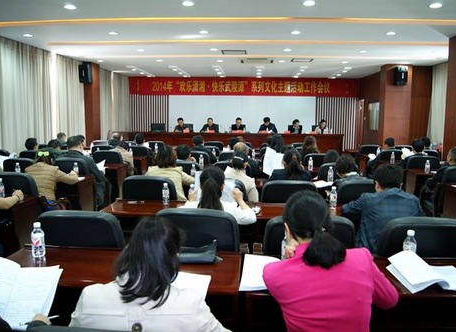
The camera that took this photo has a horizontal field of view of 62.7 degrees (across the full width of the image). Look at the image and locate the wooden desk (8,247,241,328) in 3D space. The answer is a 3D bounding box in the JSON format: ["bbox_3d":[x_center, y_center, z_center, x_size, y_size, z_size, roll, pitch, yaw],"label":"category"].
[{"bbox_3d":[-0.560,0.866,1.915,1.240,0.750,0.480,1,7,4],"label":"wooden desk"}]

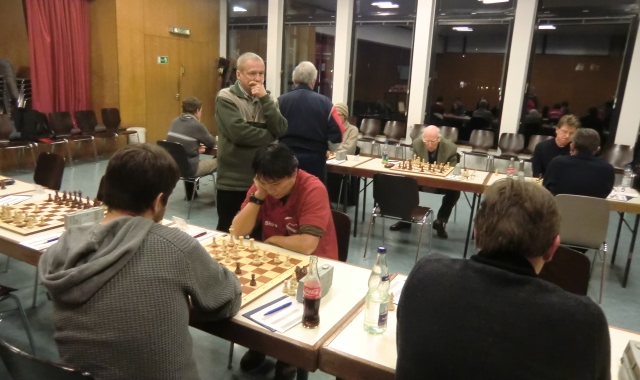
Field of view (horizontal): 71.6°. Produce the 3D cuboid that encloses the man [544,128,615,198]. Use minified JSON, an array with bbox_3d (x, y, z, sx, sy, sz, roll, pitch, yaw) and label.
[{"bbox_3d":[1.965,0.147,3.606,0.530,1.290,0.760,8,14,19],"label":"man"}]

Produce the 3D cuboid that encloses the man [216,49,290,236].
[{"bbox_3d":[-0.497,-0.078,3.130,0.530,1.710,0.380,-4,15,-25],"label":"man"}]

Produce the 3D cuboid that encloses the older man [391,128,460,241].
[{"bbox_3d":[1.280,-0.140,5.189,0.570,1.170,0.780,9,14,24],"label":"older man"}]

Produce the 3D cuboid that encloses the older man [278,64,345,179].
[{"bbox_3d":[-0.115,-0.175,3.721,0.540,1.745,0.380,6,13,14],"label":"older man"}]

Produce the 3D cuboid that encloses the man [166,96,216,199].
[{"bbox_3d":[-1.451,-0.417,5.259,0.500,1.310,0.760,9,15,25],"label":"man"}]

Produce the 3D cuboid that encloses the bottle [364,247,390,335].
[{"bbox_3d":[0.194,0.327,1.437,0.077,0.289,0.077,9,15,26],"label":"bottle"}]

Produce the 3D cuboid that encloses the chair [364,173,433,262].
[{"bbox_3d":[0.755,0.231,4.091,0.470,0.790,0.500,9,14,23],"label":"chair"}]

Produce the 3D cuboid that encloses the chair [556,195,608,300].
[{"bbox_3d":[2.076,0.425,3.655,0.490,0.820,0.540,9,14,24],"label":"chair"}]

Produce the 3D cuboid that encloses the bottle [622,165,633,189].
[{"bbox_3d":[2.941,-0.126,4.215,0.080,0.230,0.080,9,14,24],"label":"bottle"}]

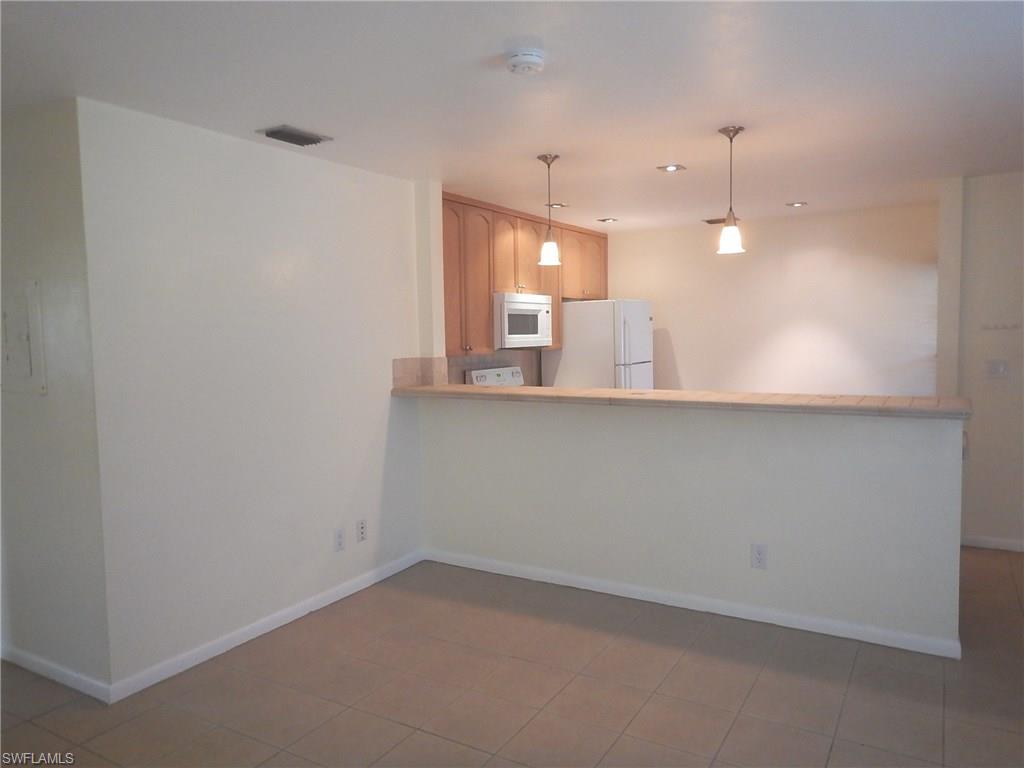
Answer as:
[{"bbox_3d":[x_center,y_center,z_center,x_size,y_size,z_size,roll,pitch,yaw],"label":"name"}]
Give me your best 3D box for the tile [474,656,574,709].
[{"bbox_3d":[0.054,1.260,3.000,0.335,0.010,0.335,1,5,31],"label":"tile"}]

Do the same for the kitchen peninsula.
[{"bbox_3d":[0.704,0.619,3.845,2.953,1.122,0.598,1,4,31],"label":"kitchen peninsula"}]

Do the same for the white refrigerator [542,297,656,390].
[{"bbox_3d":[0.753,0.150,6.378,0.719,1.730,0.853,1,4,31],"label":"white refrigerator"}]

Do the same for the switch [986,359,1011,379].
[{"bbox_3d":[3.115,-0.096,4.550,0.120,0.120,0.012,1,5,31],"label":"switch"}]

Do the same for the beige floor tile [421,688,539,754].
[{"bbox_3d":[-0.120,1.275,2.687,0.333,0.012,0.333,1,4,31],"label":"beige floor tile"}]

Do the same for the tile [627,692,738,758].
[{"bbox_3d":[0.635,1.274,2.658,0.335,0.010,0.335,1,5,31],"label":"tile"}]

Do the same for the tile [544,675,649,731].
[{"bbox_3d":[0.340,1.260,2.805,0.333,0.012,0.333,1,4,31],"label":"tile"}]

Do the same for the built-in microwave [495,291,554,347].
[{"bbox_3d":[-0.023,-0.480,5.468,0.370,0.397,0.746,1,4,31],"label":"built-in microwave"}]

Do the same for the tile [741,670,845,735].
[{"bbox_3d":[1.105,1.258,2.786,0.335,0.010,0.335,1,5,31],"label":"tile"}]

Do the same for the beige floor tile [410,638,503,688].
[{"bbox_3d":[-0.242,1.253,3.176,0.335,0.010,0.335,1,5,31],"label":"beige floor tile"}]

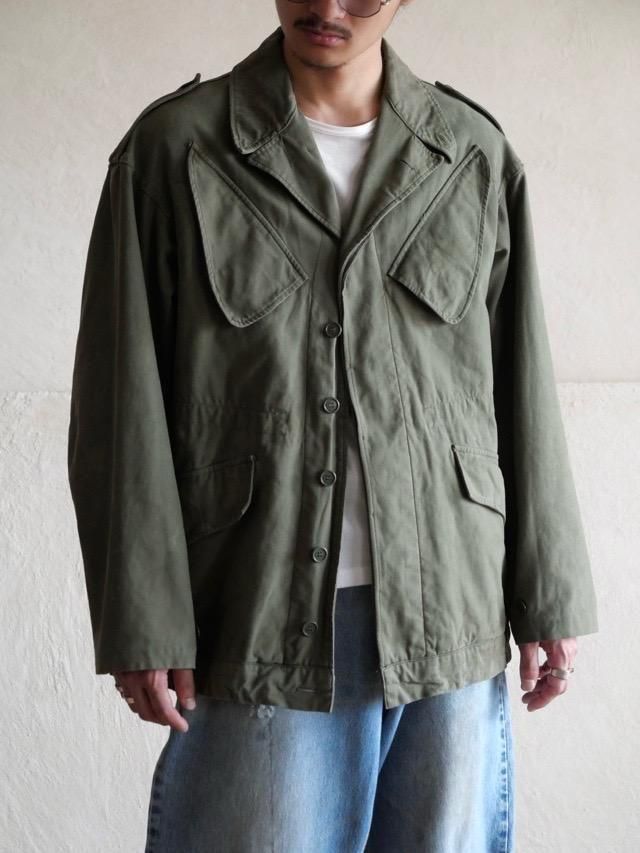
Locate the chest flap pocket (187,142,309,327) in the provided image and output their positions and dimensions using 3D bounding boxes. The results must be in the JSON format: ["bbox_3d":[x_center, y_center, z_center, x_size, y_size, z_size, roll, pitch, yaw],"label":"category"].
[{"bbox_3d":[-0.089,-0.234,2.890,0.148,0.220,0.040,0,-6,9],"label":"chest flap pocket"}]

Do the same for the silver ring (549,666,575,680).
[{"bbox_3d":[0.300,0.308,2.950,0.023,0.011,0.023,7,12,-11],"label":"silver ring"}]

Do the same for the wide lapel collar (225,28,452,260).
[{"bbox_3d":[0.029,-0.355,2.950,0.275,0.268,0.170,0,-2,-6],"label":"wide lapel collar"}]

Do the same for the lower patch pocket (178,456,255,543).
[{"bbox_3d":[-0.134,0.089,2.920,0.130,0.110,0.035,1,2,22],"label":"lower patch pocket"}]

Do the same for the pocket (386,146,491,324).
[{"bbox_3d":[0.145,-0.234,2.900,0.128,0.212,0.040,-1,-6,-26],"label":"pocket"}]

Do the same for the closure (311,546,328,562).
[{"bbox_3d":[0.000,0.156,2.875,0.018,0.018,0.005,0,2,2],"label":"closure"}]

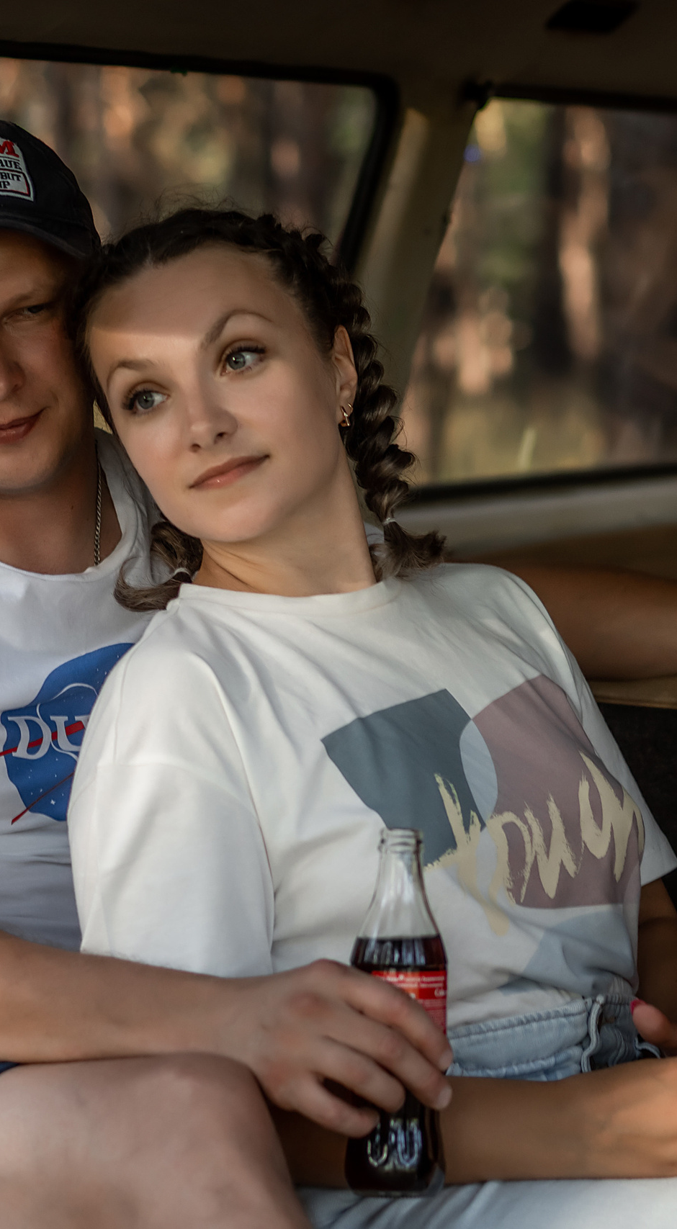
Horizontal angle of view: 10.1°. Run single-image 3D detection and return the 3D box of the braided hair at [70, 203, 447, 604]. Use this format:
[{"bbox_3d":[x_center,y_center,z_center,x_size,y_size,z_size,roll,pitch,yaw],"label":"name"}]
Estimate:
[{"bbox_3d":[-0.065,-0.125,2.430,0.200,0.255,0.195,-20,3,-18],"label":"braided hair"}]

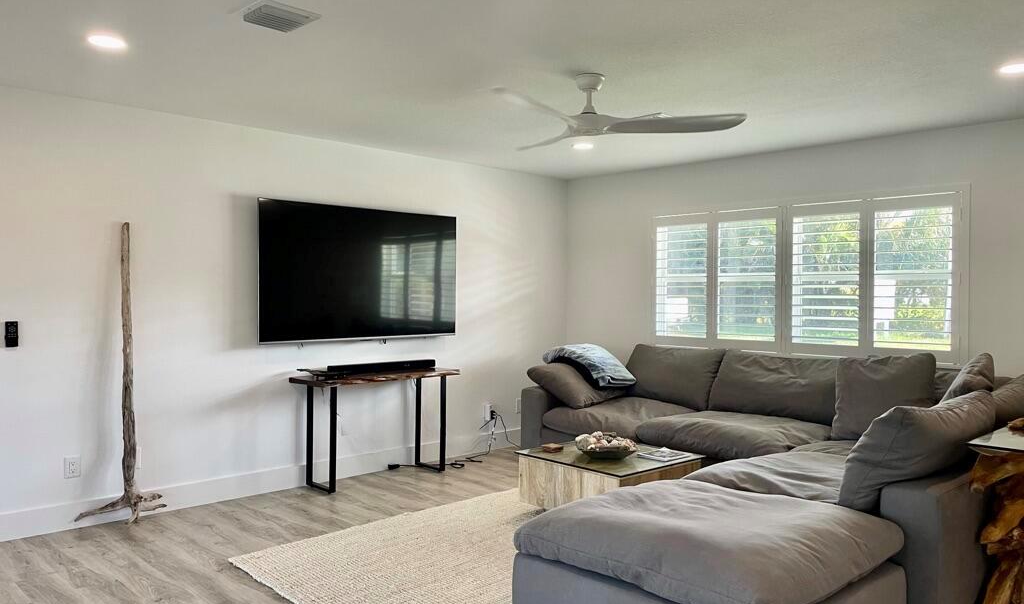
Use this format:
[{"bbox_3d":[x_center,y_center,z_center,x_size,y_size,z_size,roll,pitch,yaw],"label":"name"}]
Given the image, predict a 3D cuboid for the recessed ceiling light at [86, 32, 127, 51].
[{"bbox_3d":[-1.774,-1.133,3.363,0.170,0.025,0.170,0,1,-44],"label":"recessed ceiling light"}]

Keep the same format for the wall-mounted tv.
[{"bbox_3d":[-1.067,-0.202,5.625,1.685,0.959,0.070,0,1,-44],"label":"wall-mounted tv"}]

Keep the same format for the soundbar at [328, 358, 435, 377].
[{"bbox_3d":[-0.959,0.483,5.673,0.945,0.074,0.095,0,1,-44],"label":"soundbar"}]

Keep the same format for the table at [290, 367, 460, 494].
[{"bbox_3d":[-0.961,0.904,5.615,1.290,0.762,0.325,0,1,-44],"label":"table"}]

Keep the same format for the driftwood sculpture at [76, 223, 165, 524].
[{"bbox_3d":[-2.229,0.414,4.444,0.490,1.745,0.210,0,1,-44],"label":"driftwood sculpture"}]

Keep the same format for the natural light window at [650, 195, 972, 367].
[{"bbox_3d":[2.042,-0.166,5.751,0.090,1.155,2.435,0,1,-44],"label":"natural light window"}]

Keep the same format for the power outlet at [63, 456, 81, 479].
[{"bbox_3d":[-2.484,0.939,4.354,0.078,0.119,0.012,0,1,-44],"label":"power outlet"}]

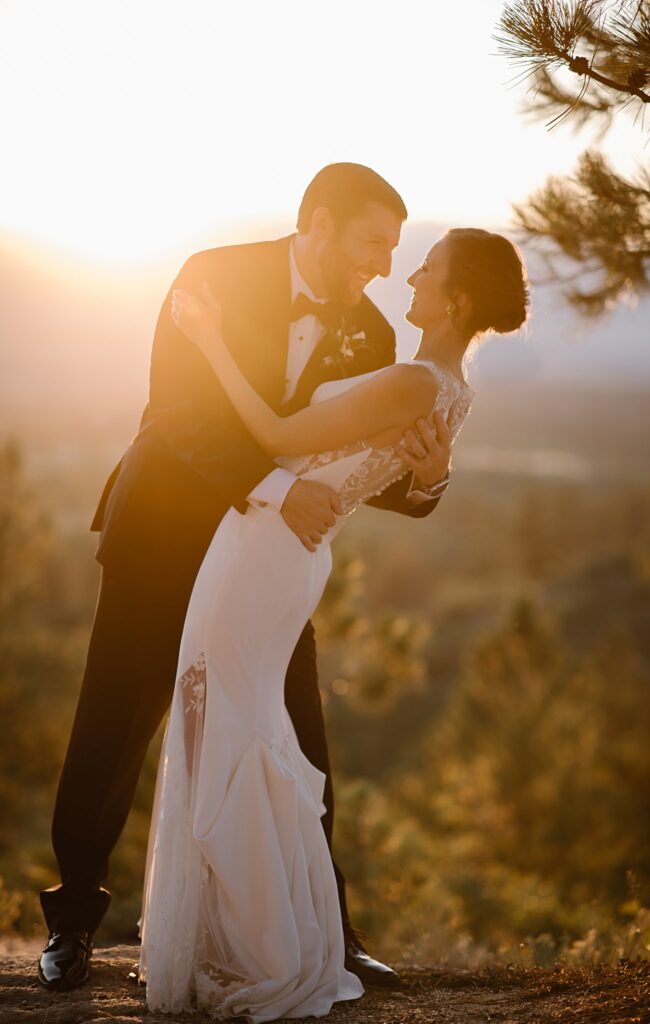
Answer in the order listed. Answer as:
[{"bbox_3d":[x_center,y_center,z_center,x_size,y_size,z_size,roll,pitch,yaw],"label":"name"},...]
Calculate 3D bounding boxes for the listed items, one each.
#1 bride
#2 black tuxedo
[{"bbox_3d":[0.017,0.222,4.800,0.760,1.560,0.520,1,3,13],"label":"bride"},{"bbox_3d":[-0.170,0.148,4.880,0.690,1.410,0.570,-3,4,-41],"label":"black tuxedo"}]

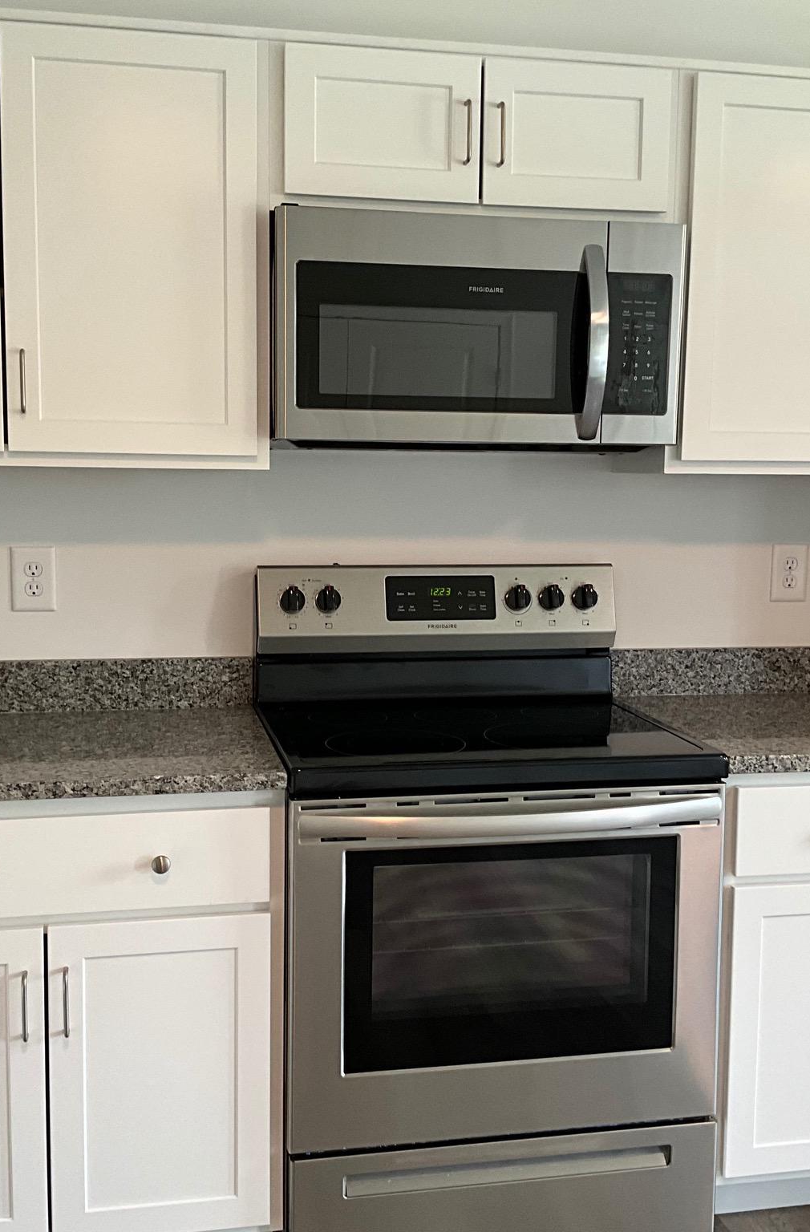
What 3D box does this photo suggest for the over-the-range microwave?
[{"bbox_3d":[0.111,-0.525,2.633,0.759,0.413,0.407,-1,7,-12],"label":"over-the-range microwave"}]

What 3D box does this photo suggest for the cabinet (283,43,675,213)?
[{"bbox_3d":[0.107,-0.893,2.627,0.760,0.296,0.332,-1,7,-12],"label":"cabinet"}]

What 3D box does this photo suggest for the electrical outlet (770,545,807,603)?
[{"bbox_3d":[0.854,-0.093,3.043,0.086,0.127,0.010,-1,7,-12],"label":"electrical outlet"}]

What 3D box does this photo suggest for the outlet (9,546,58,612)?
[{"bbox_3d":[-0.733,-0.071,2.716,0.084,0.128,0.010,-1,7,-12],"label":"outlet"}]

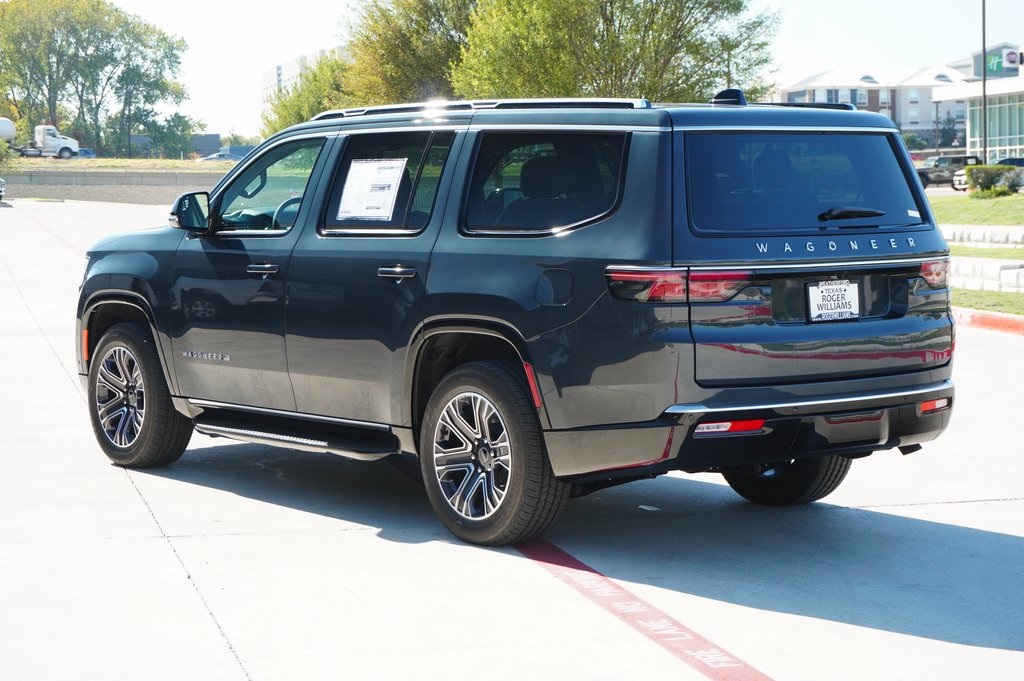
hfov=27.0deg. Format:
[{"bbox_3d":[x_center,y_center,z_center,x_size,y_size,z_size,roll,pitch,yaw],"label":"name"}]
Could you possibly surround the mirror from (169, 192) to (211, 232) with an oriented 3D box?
[{"bbox_3d":[-1.621,-0.640,10.684,0.230,0.195,0.155,-4,6,-39],"label":"mirror"}]

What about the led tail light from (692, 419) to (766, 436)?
[{"bbox_3d":[0.864,0.341,8.408,0.321,0.056,0.044,-2,5,-25],"label":"led tail light"}]

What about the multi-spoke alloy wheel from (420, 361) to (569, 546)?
[{"bbox_3d":[-0.072,0.479,9.300,0.285,0.810,0.810,-4,6,-39],"label":"multi-spoke alloy wheel"}]

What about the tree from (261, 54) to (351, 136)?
[{"bbox_3d":[-11.992,-13.429,125.000,6.000,7.000,6.000,-1,5,0],"label":"tree"}]

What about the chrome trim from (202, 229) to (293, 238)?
[{"bbox_3d":[-1.321,-0.531,10.583,0.030,0.040,0.803,-4,6,-39],"label":"chrome trim"}]

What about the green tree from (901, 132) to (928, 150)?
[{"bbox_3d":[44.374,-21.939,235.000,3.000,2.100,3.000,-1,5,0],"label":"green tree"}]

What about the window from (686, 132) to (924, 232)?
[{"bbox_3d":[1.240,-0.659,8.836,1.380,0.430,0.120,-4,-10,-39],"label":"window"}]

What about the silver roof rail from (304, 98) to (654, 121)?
[{"bbox_3d":[-0.214,-1.047,9.657,0.060,0.060,2.450,-4,6,-38],"label":"silver roof rail"}]

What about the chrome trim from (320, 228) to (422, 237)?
[{"bbox_3d":[-0.651,-0.492,9.755,0.030,0.040,0.809,-4,6,-39],"label":"chrome trim"}]

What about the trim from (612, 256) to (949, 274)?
[{"bbox_3d":[1.245,-0.324,8.858,1.860,0.035,0.380,-4,6,-39],"label":"trim"}]

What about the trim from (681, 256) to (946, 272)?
[{"bbox_3d":[1.323,-0.316,8.761,1.540,0.032,0.110,-4,6,-39],"label":"trim"}]

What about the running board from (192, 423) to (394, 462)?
[{"bbox_3d":[-1.048,0.468,10.226,0.170,0.090,1.740,-4,6,-39],"label":"running board"}]

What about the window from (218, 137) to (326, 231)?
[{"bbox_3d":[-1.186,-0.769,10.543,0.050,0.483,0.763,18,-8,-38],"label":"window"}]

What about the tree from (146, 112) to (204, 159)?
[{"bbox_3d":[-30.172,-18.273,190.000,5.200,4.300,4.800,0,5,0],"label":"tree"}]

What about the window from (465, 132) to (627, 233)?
[{"bbox_3d":[0.132,-0.654,8.845,0.085,0.440,0.960,12,-4,-42],"label":"window"}]

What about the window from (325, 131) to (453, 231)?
[{"bbox_3d":[-0.577,-0.726,9.798,0.050,0.474,0.831,18,-8,-38],"label":"window"}]

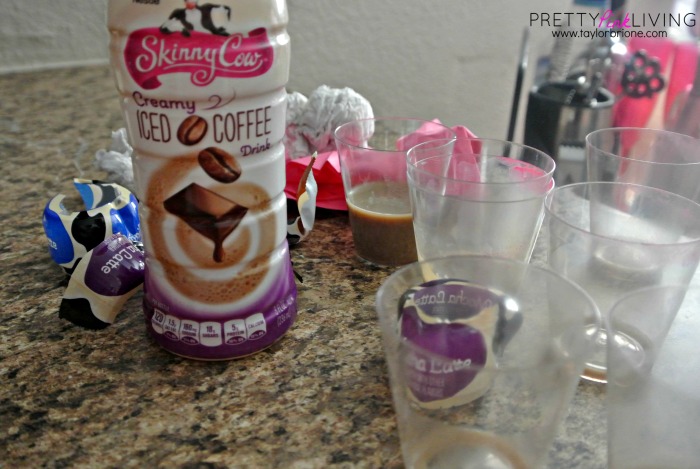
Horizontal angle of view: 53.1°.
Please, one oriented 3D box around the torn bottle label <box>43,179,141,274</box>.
[{"bbox_3d":[-0.111,-0.005,0.296,0.041,0.032,0.037,-7,26,-18],"label":"torn bottle label"}]

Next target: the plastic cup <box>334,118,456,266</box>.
[{"bbox_3d":[0.018,-0.018,0.303,0.051,0.053,0.051,1,24,0],"label":"plastic cup"}]

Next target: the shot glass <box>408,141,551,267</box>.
[{"bbox_3d":[0.045,0.001,0.255,0.051,0.060,0.051,1,24,0],"label":"shot glass"}]

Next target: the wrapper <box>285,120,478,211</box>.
[{"bbox_3d":[0.014,-0.038,0.374,0.114,0.033,0.076,1,24,0],"label":"wrapper"}]

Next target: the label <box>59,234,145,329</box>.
[{"bbox_3d":[-0.086,0.014,0.260,0.038,0.028,0.031,7,25,14],"label":"label"}]

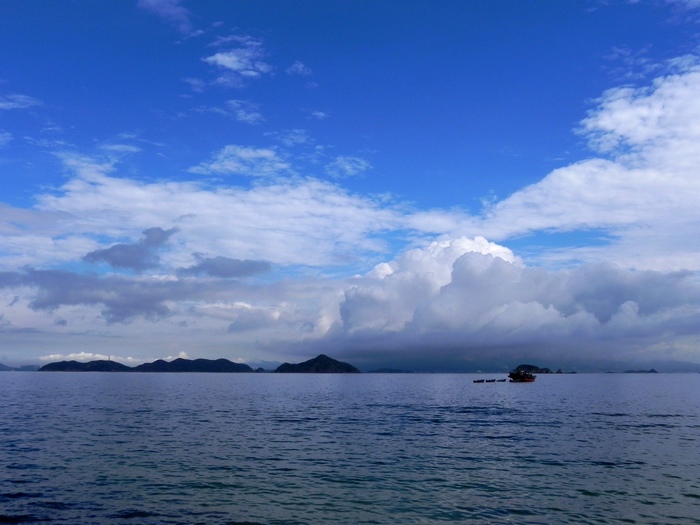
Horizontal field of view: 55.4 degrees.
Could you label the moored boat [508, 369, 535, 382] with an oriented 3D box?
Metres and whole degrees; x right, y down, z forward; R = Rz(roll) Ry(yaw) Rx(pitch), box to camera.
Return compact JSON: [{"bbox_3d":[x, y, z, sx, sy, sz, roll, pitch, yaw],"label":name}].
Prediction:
[{"bbox_3d":[64.626,42.522,250.000,10.800,4.900,3.500,-3,-10,16],"label":"moored boat"}]

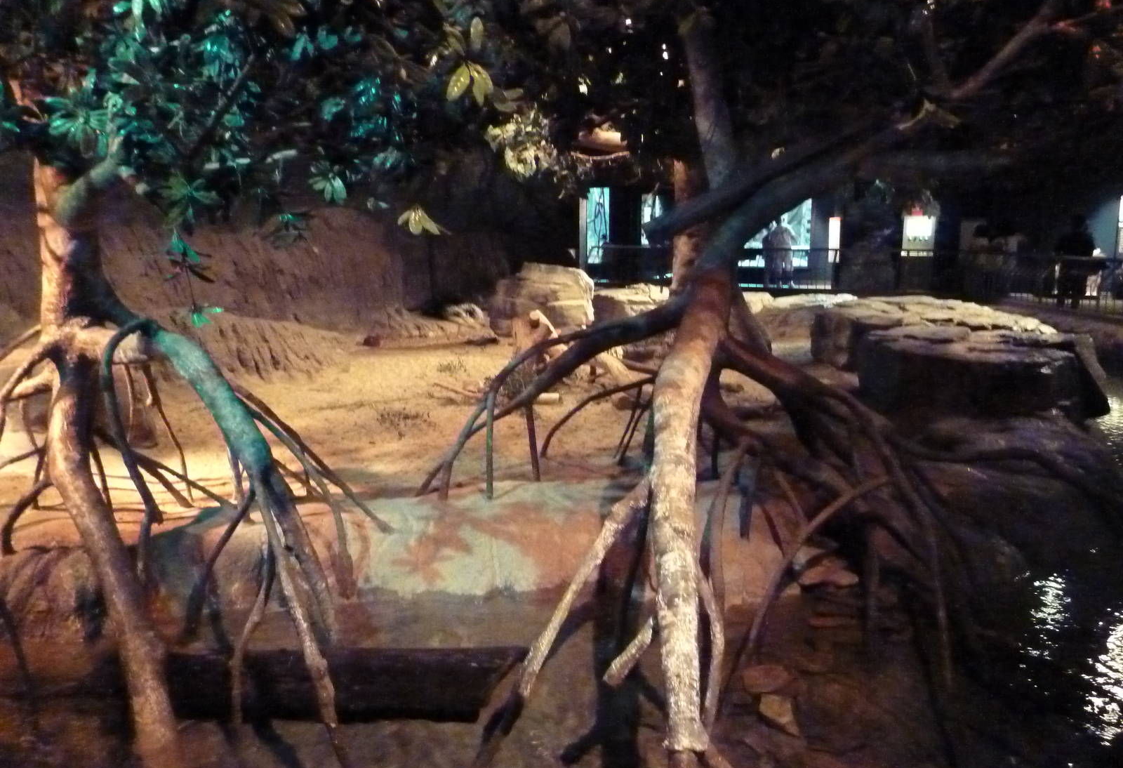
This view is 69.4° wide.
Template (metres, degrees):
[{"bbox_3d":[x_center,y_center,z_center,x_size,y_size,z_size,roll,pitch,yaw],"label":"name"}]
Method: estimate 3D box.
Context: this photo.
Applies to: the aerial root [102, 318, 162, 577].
[{"bbox_3d":[-1.986,0.314,3.750,0.280,1.200,0.280,0,11,0],"label":"aerial root"}]

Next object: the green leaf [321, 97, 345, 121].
[{"bbox_3d":[-0.958,-1.153,3.400,0.100,0.100,0.070,0,11,0],"label":"green leaf"}]

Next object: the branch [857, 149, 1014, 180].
[{"bbox_3d":[1.753,-1.030,3.800,0.745,0.140,0.170,0,11,0],"label":"branch"}]

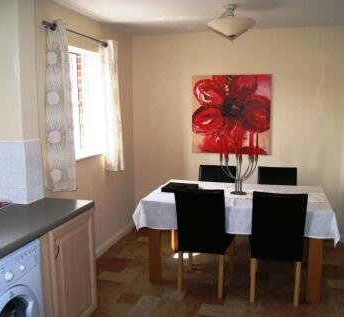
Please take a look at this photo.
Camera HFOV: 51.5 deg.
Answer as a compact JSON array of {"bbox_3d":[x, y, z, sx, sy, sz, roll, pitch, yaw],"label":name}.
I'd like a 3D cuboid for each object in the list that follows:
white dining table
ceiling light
[{"bbox_3d":[0.606,0.700,3.352,1.570,0.760,0.980,2,8,16],"label":"white dining table"},{"bbox_3d":[0.494,-1.134,2.989,0.405,0.285,0.405,2,8,16],"label":"ceiling light"}]

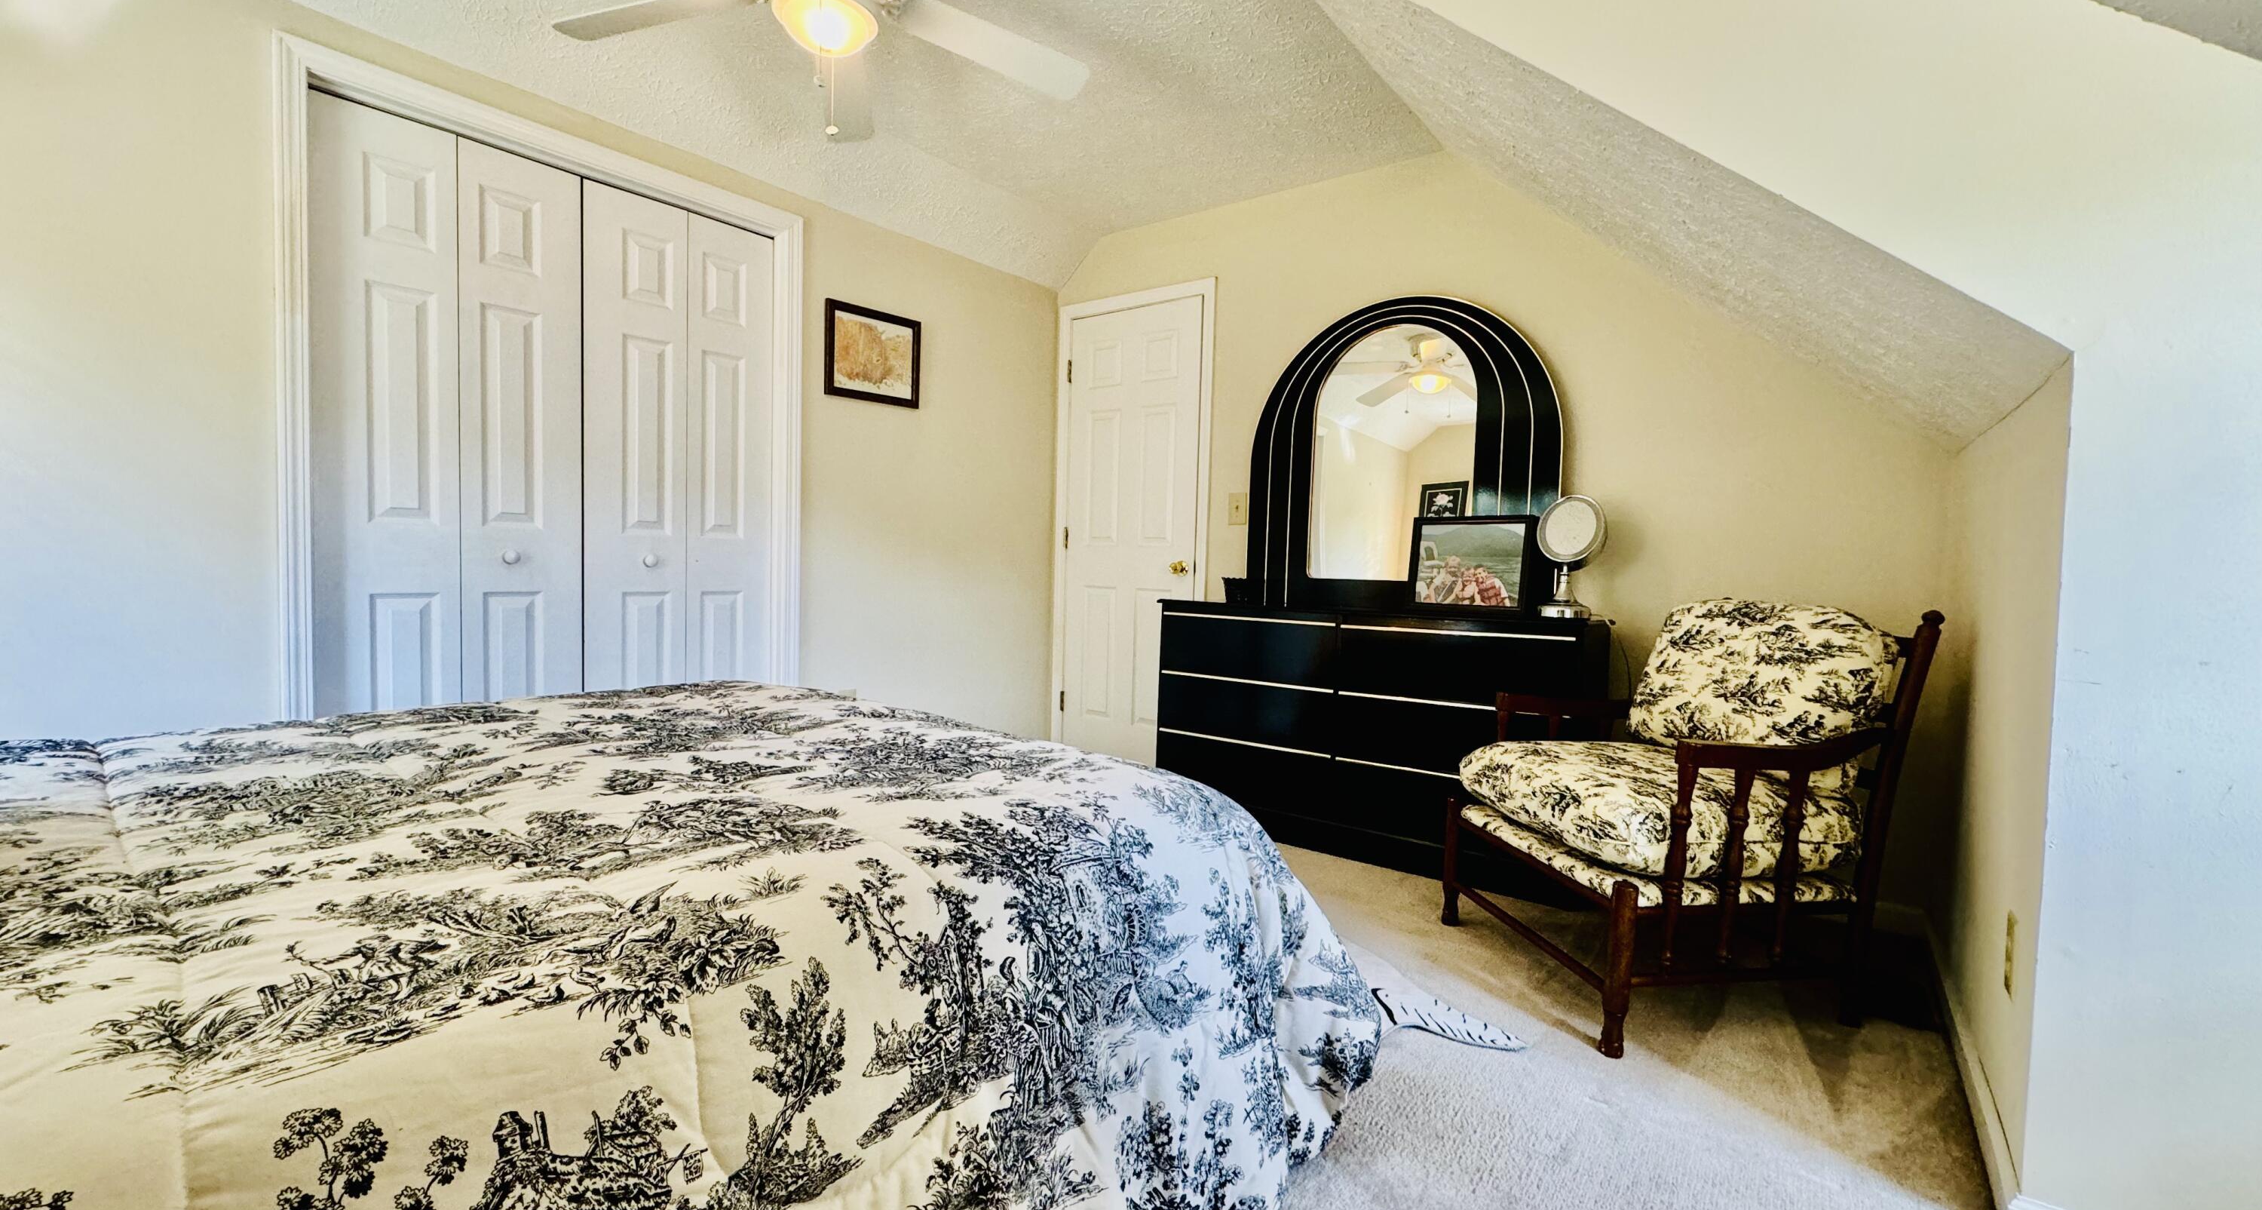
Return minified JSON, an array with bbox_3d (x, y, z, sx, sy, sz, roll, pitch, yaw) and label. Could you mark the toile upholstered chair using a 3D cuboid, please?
[{"bbox_3d":[1.292,0.433,2.186,0.800,0.885,0.710,1,2,-9],"label":"toile upholstered chair"}]

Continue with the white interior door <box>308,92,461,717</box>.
[{"bbox_3d":[-1.888,-0.218,2.320,0.038,2.006,0.302,3,3,37],"label":"white interior door"}]

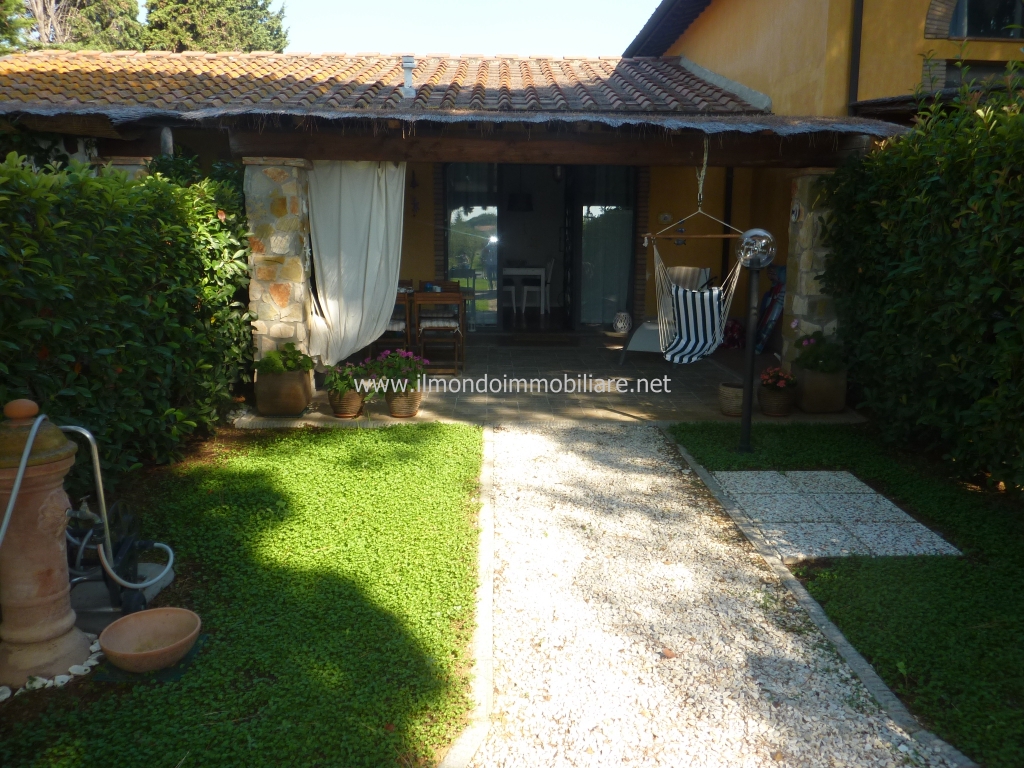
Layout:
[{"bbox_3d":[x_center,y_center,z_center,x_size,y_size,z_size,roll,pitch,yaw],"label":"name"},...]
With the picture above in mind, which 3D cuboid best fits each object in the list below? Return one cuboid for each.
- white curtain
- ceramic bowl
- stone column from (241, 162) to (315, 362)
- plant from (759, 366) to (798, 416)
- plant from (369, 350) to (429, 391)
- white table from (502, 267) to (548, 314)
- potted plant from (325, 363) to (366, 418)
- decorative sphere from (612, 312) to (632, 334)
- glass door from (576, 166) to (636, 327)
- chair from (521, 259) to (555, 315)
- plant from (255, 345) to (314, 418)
[{"bbox_3d":[-1.316,-1.036,6.420,0.820,1.780,0.200,0,11,-1],"label":"white curtain"},{"bbox_3d":[-1.214,0.890,2.511,0.301,0.120,0.301,0,11,-1],"label":"ceramic bowl"},{"bbox_3d":[-1.965,-0.846,6.249,0.410,1.970,0.380,0,11,-1],"label":"stone column"},{"bbox_3d":[2.168,0.056,6.045,0.290,0.370,0.290,0,11,-1],"label":"plant"},{"bbox_3d":[-0.904,-0.114,5.887,0.470,0.350,0.420,0,11,-1],"label":"plant"},{"bbox_3d":[0.162,-1.607,12.645,0.820,0.750,0.950,0,11,-1],"label":"white table"},{"bbox_3d":[-1.337,0.032,5.936,0.340,0.420,0.330,0,11,-1],"label":"potted plant"},{"bbox_3d":[1.490,-0.820,9.964,0.255,0.280,0.255,0,11,-1],"label":"decorative sphere"},{"bbox_3d":[1.240,-1.810,10.022,0.830,2.250,0.080,0,11,-1],"label":"glass door"},{"bbox_3d":[0.437,-1.643,12.434,0.520,0.900,0.450,0,11,-1],"label":"chair"},{"bbox_3d":[-1.847,-0.038,6.008,0.430,0.520,0.410,0,11,-1],"label":"plant"}]

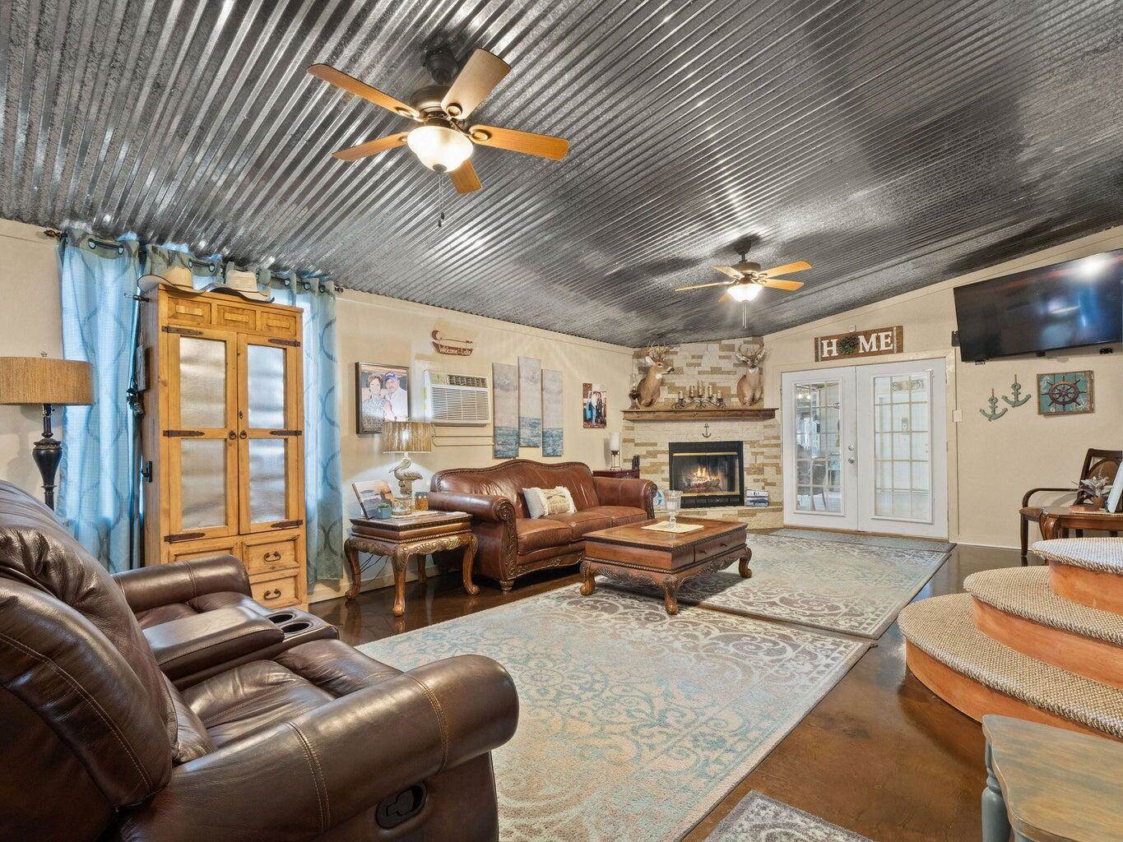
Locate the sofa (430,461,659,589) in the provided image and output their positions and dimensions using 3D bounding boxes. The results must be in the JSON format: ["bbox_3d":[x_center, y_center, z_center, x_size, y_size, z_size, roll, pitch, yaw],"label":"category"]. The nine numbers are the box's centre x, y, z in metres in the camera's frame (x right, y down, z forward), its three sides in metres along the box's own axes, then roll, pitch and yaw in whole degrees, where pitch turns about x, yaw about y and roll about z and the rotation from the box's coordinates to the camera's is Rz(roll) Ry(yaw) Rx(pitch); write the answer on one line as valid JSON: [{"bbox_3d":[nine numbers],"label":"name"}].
[{"bbox_3d":[-0.076,0.882,5.027,0.866,0.990,2.260,-3,-3,45],"label":"sofa"}]

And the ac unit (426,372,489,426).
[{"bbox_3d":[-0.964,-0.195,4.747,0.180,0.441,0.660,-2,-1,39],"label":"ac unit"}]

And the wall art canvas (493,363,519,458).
[{"bbox_3d":[-0.562,-0.097,5.210,0.033,0.926,0.302,-3,-3,45],"label":"wall art canvas"}]

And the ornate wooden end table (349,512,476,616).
[{"bbox_3d":[-1.141,1.023,3.915,0.670,0.620,0.670,-2,-1,39],"label":"ornate wooden end table"}]

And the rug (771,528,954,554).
[{"bbox_3d":[3.393,1.361,5.991,1.790,0.012,0.540,-3,-3,38],"label":"rug"}]

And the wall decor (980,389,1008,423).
[{"bbox_3d":[4.404,-0.161,5.292,0.223,0.330,0.030,-2,-1,39],"label":"wall decor"}]

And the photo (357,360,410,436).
[{"bbox_3d":[-1.431,-0.173,4.185,0.050,0.540,0.440,-2,-1,39],"label":"photo"}]

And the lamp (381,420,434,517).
[{"bbox_3d":[-1.216,0.361,4.112,0.410,0.710,0.410,-3,-3,45],"label":"lamp"}]

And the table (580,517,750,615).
[{"bbox_3d":[0.867,1.097,4.145,0.760,0.460,1.260,-3,-3,45],"label":"table"}]

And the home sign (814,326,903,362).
[{"bbox_3d":[3.635,-0.936,6.377,0.947,0.312,0.030,-3,-3,38],"label":"home sign"}]

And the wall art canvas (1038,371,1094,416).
[{"bbox_3d":[4.807,-0.261,4.956,0.379,0.392,0.040,-2,-1,39],"label":"wall art canvas"}]

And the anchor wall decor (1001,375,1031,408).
[{"bbox_3d":[4.540,-0.297,5.182,0.219,0.323,0.030,-2,-1,39],"label":"anchor wall decor"}]

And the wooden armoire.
[{"bbox_3d":[-2.052,0.319,3.182,0.520,2.020,0.740,-3,-3,44],"label":"wooden armoire"}]

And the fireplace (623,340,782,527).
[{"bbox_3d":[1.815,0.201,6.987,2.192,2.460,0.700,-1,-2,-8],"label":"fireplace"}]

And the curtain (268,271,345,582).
[{"bbox_3d":[-1.797,0.059,3.628,0.120,2.124,0.467,-2,-1,39],"label":"curtain"}]

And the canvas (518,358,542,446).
[{"bbox_3d":[-0.343,-0.198,5.530,0.030,0.955,0.339,-2,-1,39],"label":"canvas"}]

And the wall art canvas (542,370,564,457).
[{"bbox_3d":[-0.102,-0.081,5.676,0.033,0.932,0.305,-3,-3,45],"label":"wall art canvas"}]

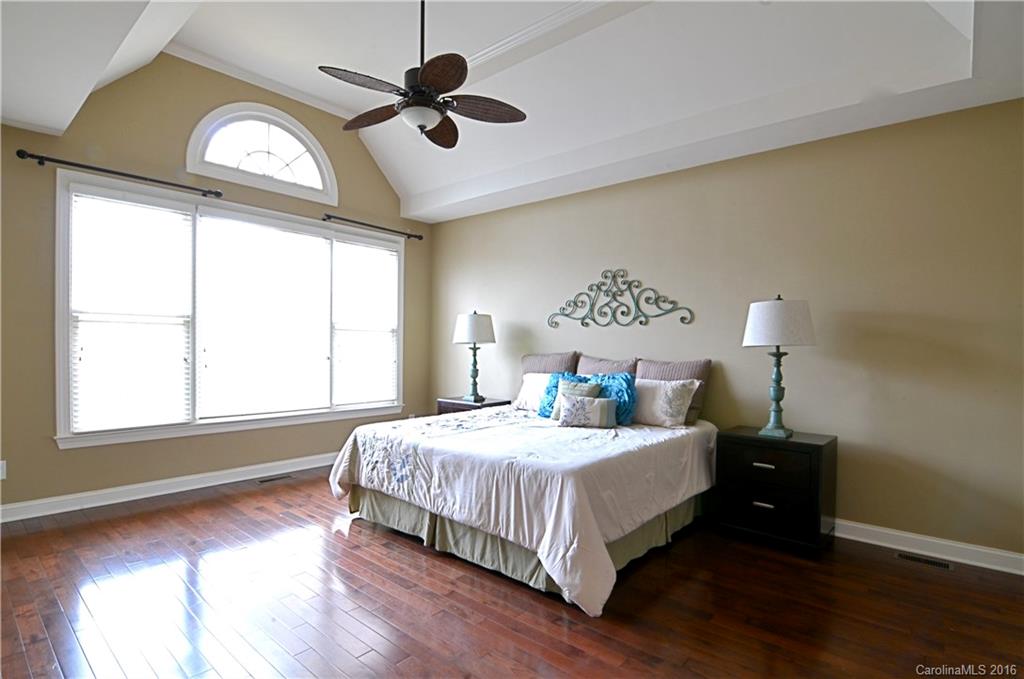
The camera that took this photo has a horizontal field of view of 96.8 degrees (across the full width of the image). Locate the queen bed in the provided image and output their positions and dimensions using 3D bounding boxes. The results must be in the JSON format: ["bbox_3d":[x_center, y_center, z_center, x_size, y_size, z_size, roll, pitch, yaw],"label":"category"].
[{"bbox_3d":[0.175,0.757,3.499,2.125,1.135,1.844,0,0,40],"label":"queen bed"}]

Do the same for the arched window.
[{"bbox_3d":[-2.505,-1.985,4.727,1.430,0.905,0.100,1,-1,-44],"label":"arched window"}]

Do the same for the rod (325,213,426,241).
[{"bbox_3d":[-1.619,-1.334,5.489,1.300,0.070,0.110,1,-1,-44],"label":"rod"}]

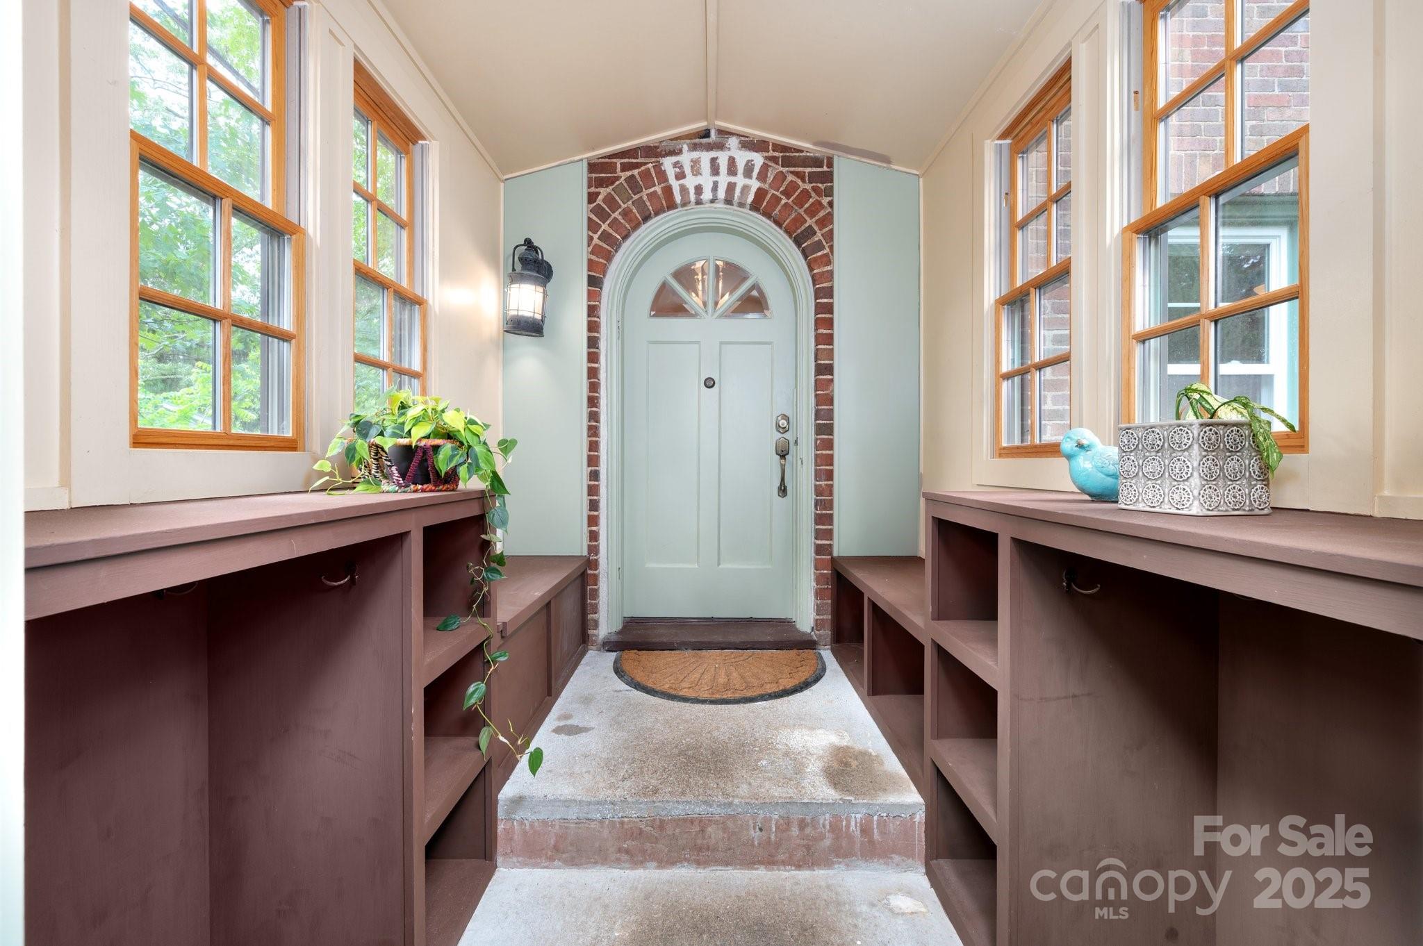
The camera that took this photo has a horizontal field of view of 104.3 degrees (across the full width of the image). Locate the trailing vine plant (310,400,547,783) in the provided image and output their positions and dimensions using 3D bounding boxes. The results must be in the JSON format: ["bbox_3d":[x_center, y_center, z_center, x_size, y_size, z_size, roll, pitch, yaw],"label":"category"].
[{"bbox_3d":[-0.710,0.285,1.400,0.500,1.000,0.420,0,1,0],"label":"trailing vine plant"}]

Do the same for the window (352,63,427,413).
[{"bbox_3d":[-1.000,-0.590,1.710,0.090,1.100,0.450,0,1,0],"label":"window"}]

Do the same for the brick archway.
[{"bbox_3d":[-0.003,-0.380,2.650,1.170,2.420,0.170,0,1,0],"label":"brick archway"}]

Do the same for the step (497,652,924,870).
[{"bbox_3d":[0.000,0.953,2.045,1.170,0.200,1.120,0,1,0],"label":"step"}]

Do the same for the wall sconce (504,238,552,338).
[{"bbox_3d":[-0.790,-0.785,2.420,0.190,0.420,0.270,0,1,0],"label":"wall sconce"}]

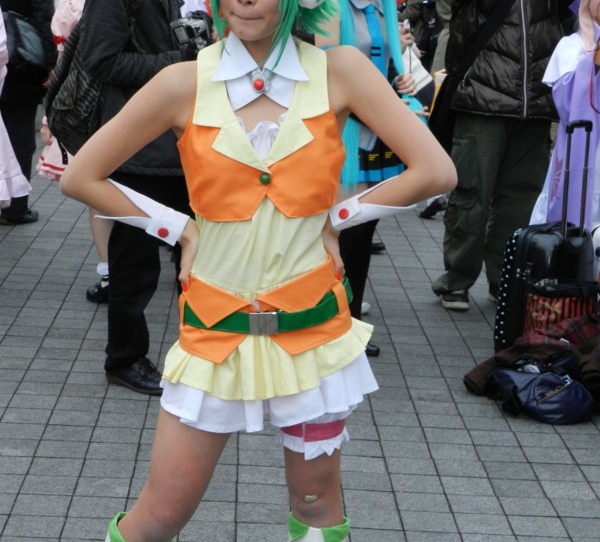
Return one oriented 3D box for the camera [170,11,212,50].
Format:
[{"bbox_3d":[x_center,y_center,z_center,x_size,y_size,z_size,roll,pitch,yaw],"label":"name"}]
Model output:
[{"bbox_3d":[-0.349,-0.763,4.420,0.120,0.100,0.130,-16,15,-27],"label":"camera"}]

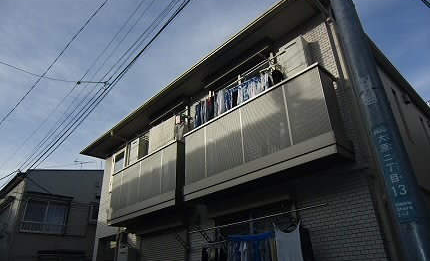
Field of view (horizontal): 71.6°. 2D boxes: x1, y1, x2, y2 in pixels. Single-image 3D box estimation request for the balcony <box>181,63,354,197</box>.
[{"bbox_3d":[0.642,0.270,5.184,0.532,1.400,3.150,21,-34,-38],"label":"balcony"}]

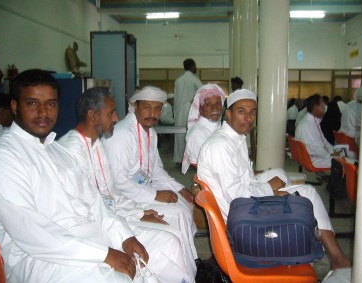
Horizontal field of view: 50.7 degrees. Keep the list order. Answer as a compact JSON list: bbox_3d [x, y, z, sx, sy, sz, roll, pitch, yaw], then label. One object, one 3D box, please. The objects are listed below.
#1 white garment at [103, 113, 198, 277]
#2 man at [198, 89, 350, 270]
[{"bbox_3d":[-0.190,0.321,2.390,0.660,1.000,0.500,4,8,28],"label":"white garment"},{"bbox_3d":[0.570,0.286,2.320,0.900,1.170,0.520,-1,7,-5],"label":"man"}]

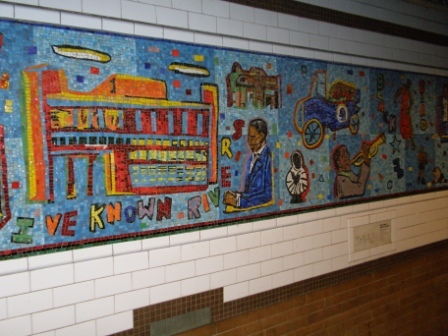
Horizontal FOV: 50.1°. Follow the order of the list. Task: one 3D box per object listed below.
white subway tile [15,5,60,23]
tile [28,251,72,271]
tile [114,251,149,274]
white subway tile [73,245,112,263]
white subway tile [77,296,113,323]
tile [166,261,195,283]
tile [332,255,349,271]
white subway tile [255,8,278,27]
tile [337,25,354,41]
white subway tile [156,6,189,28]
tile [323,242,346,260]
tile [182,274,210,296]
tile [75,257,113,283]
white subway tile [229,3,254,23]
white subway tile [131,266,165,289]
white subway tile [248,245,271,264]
[{"bbox_3d":[-0.643,-0.526,1.649,0.152,0.042,0.015,-3,4,-38],"label":"white subway tile"},{"bbox_3d":[-0.612,0.326,1.692,0.155,0.050,0.010,-3,3,-38],"label":"tile"},{"bbox_3d":[-0.370,0.376,1.902,0.152,0.075,0.010,-4,5,-38],"label":"tile"},{"bbox_3d":[-0.487,0.318,1.785,0.152,0.045,0.012,-3,4,-38],"label":"white subway tile"},{"bbox_3d":[-0.484,0.530,1.798,0.152,0.076,0.010,-3,4,-38],"label":"white subway tile"},{"bbox_3d":[-0.187,0.440,2.050,0.152,0.075,0.010,-4,5,-38],"label":"tile"},{"bbox_3d":[0.653,0.540,2.715,0.152,0.074,0.010,-3,3,-38],"label":"tile"},{"bbox_3d":[0.204,-0.728,2.323,0.152,0.075,0.010,-3,3,-38],"label":"white subway tile"},{"bbox_3d":[0.666,-0.749,2.656,0.150,0.075,0.010,-4,5,-38],"label":"tile"},{"bbox_3d":[-0.216,-0.622,1.981,0.152,0.074,0.012,-3,4,-38],"label":"white subway tile"},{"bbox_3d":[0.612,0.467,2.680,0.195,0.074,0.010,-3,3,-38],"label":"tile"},{"bbox_3d":[-0.126,0.505,2.080,0.150,0.075,0.010,-4,4,-38],"label":"tile"},{"bbox_3d":[-0.491,0.381,1.802,0.152,0.075,0.010,-3,3,-38],"label":"tile"},{"bbox_3d":[0.081,-0.715,2.213,0.152,0.074,0.012,-3,4,-38],"label":"white subway tile"},{"bbox_3d":[-0.307,0.445,1.944,0.152,0.074,0.012,-3,4,-38],"label":"white subway tile"},{"bbox_3d":[0.172,0.411,2.311,0.150,0.075,0.010,-4,4,-38],"label":"white subway tile"}]

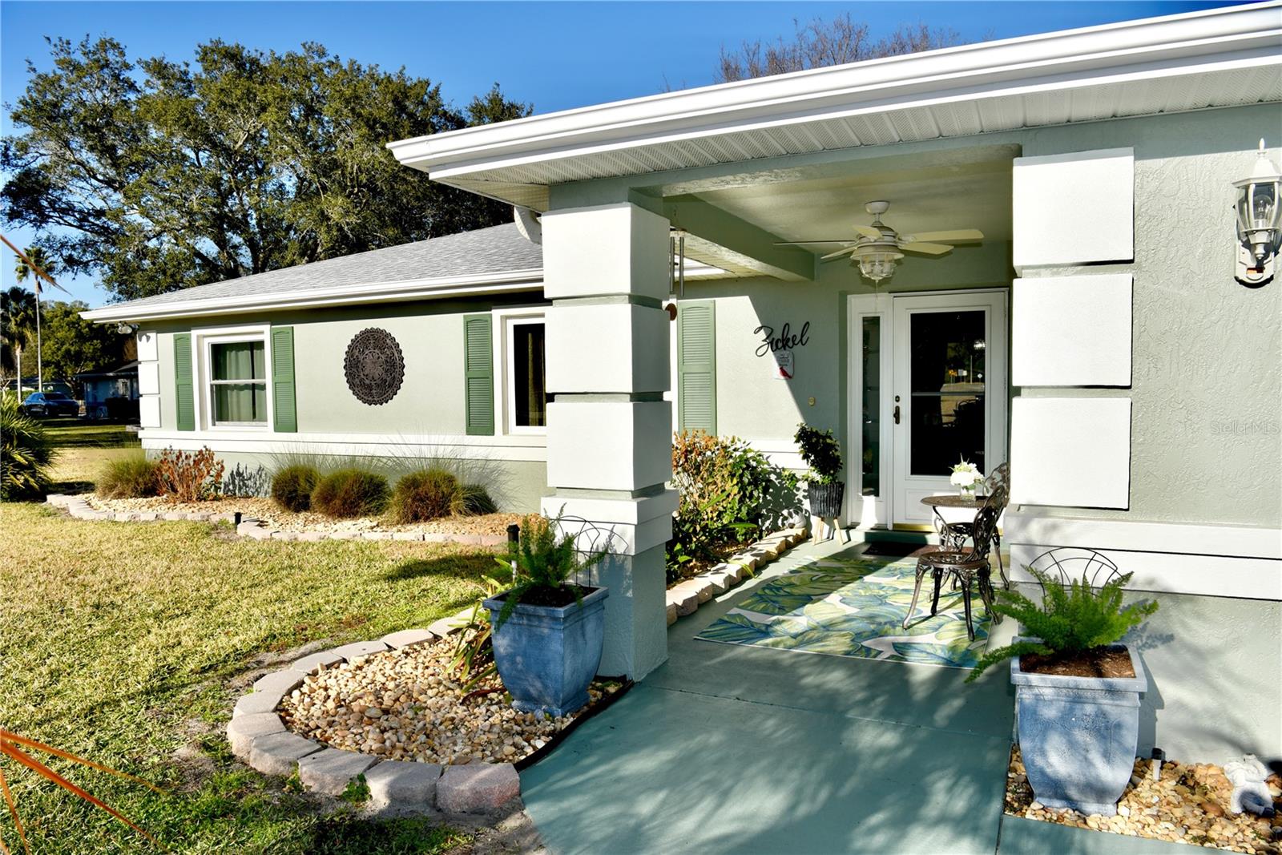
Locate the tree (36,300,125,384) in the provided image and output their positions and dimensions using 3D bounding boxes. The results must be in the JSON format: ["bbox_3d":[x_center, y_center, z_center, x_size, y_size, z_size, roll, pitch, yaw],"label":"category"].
[{"bbox_3d":[-39.711,-4.965,61.000,6.400,8.200,6.400,-2,3,-35],"label":"tree"}]

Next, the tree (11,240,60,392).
[{"bbox_3d":[-44.557,-7.194,63.000,3.000,12.400,3.000,-2,3,-35],"label":"tree"}]

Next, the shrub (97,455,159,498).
[{"bbox_3d":[-6.727,0.619,11.212,0.827,0.570,0.807,1,3,25],"label":"shrub"}]

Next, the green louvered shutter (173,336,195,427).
[{"bbox_3d":[-5.917,-0.590,11.053,0.345,1.270,0.045,1,3,25],"label":"green louvered shutter"}]

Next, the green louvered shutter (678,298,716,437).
[{"bbox_3d":[0.528,-0.568,8.044,0.366,1.270,0.045,1,3,25],"label":"green louvered shutter"}]

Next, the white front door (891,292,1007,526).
[{"bbox_3d":[2.684,-0.140,7.447,0.954,2.067,0.060,1,3,25],"label":"white front door"}]

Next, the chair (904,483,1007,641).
[{"bbox_3d":[1.782,0.727,4.775,0.480,0.828,0.420,2,3,41],"label":"chair"}]

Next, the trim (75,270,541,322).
[{"bbox_3d":[-4.243,-1.472,9.944,7.377,0.180,0.150,1,3,26],"label":"trim"}]

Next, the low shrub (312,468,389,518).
[{"bbox_3d":[-3.201,0.723,9.420,0.820,0.550,0.780,1,3,24],"label":"low shrub"}]

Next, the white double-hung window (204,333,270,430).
[{"bbox_3d":[-5.336,-0.588,11.254,1.260,1.250,0.120,1,3,27],"label":"white double-hung window"}]

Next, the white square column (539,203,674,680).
[{"bbox_3d":[-0.170,0.075,4.201,0.513,2.236,0.511,1,3,25],"label":"white square column"}]

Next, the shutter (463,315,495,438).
[{"bbox_3d":[-1.725,-0.557,9.157,0.375,1.290,0.040,1,3,25],"label":"shutter"}]

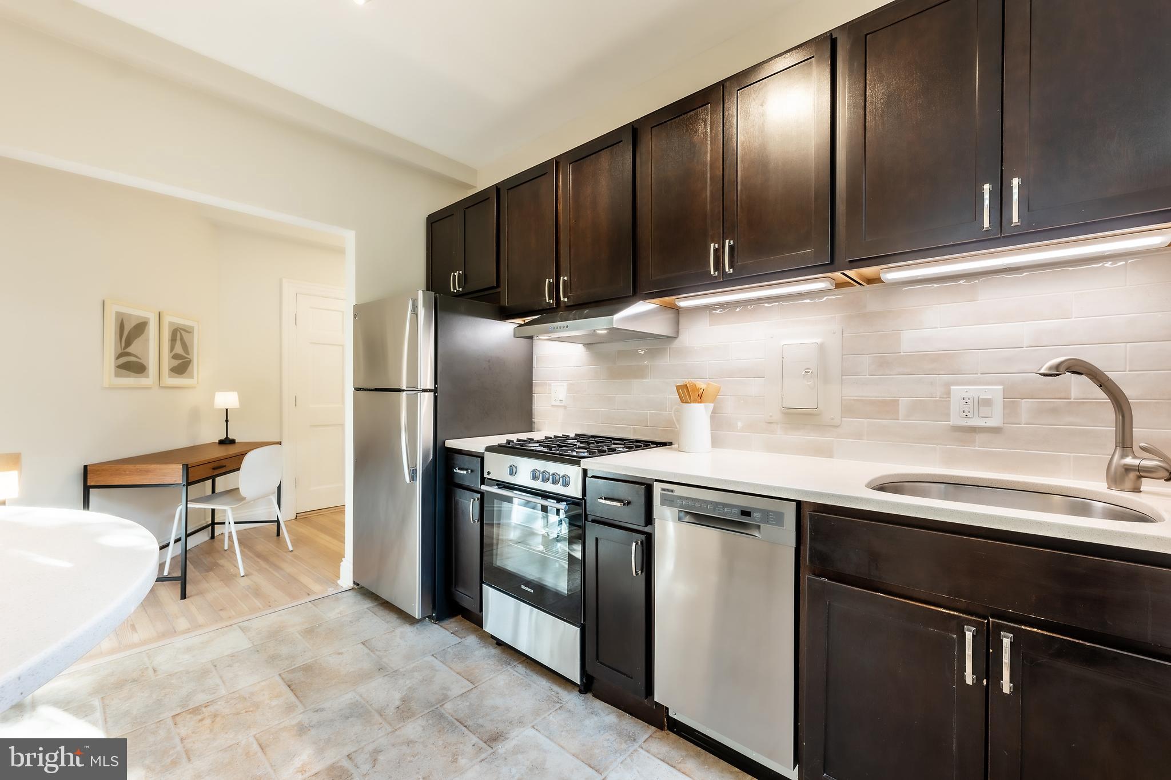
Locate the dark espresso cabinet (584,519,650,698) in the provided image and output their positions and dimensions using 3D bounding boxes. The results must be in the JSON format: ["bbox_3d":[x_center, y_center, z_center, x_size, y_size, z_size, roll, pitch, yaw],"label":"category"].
[{"bbox_3d":[0.298,0.777,1.856,0.277,0.575,0.615,0,0,40],"label":"dark espresso cabinet"}]

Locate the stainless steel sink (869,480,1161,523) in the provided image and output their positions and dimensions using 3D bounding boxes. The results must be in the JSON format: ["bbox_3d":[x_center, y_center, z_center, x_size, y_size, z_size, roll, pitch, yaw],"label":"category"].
[{"bbox_3d":[1.071,0.384,1.203,0.540,0.195,0.440,0,0,40],"label":"stainless steel sink"}]

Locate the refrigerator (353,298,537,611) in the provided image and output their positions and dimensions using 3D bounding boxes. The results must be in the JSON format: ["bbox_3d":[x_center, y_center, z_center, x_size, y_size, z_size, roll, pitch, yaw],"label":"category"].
[{"bbox_3d":[-0.853,0.354,2.723,0.720,1.671,0.780,0,0,40],"label":"refrigerator"}]

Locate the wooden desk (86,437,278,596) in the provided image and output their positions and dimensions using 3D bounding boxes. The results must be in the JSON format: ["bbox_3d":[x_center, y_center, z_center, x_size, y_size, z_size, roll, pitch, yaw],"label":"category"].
[{"bbox_3d":[-2.617,0.806,3.107,0.495,0.766,1.140,0,0,-11],"label":"wooden desk"}]

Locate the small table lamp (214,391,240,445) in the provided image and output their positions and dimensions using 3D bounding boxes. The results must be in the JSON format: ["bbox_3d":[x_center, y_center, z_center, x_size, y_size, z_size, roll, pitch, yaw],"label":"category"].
[{"bbox_3d":[-2.815,0.223,3.570,0.165,0.410,0.165,0,0,-11],"label":"small table lamp"}]

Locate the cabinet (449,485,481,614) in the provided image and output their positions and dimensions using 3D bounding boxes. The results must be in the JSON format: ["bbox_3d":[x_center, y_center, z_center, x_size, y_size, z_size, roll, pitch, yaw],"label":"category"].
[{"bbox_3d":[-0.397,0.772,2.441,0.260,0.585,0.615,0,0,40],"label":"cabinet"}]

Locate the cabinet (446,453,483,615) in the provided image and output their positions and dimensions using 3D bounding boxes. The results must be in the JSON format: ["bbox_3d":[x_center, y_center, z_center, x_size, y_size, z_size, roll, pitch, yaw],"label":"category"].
[{"bbox_3d":[-0.390,0.699,2.438,0.305,0.800,0.620,0,0,40],"label":"cabinet"}]

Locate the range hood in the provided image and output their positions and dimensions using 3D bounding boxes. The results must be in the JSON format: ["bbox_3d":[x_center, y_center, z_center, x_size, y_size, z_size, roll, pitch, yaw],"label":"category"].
[{"bbox_3d":[0.049,-0.318,2.182,0.602,0.131,0.487,0,0,40],"label":"range hood"}]

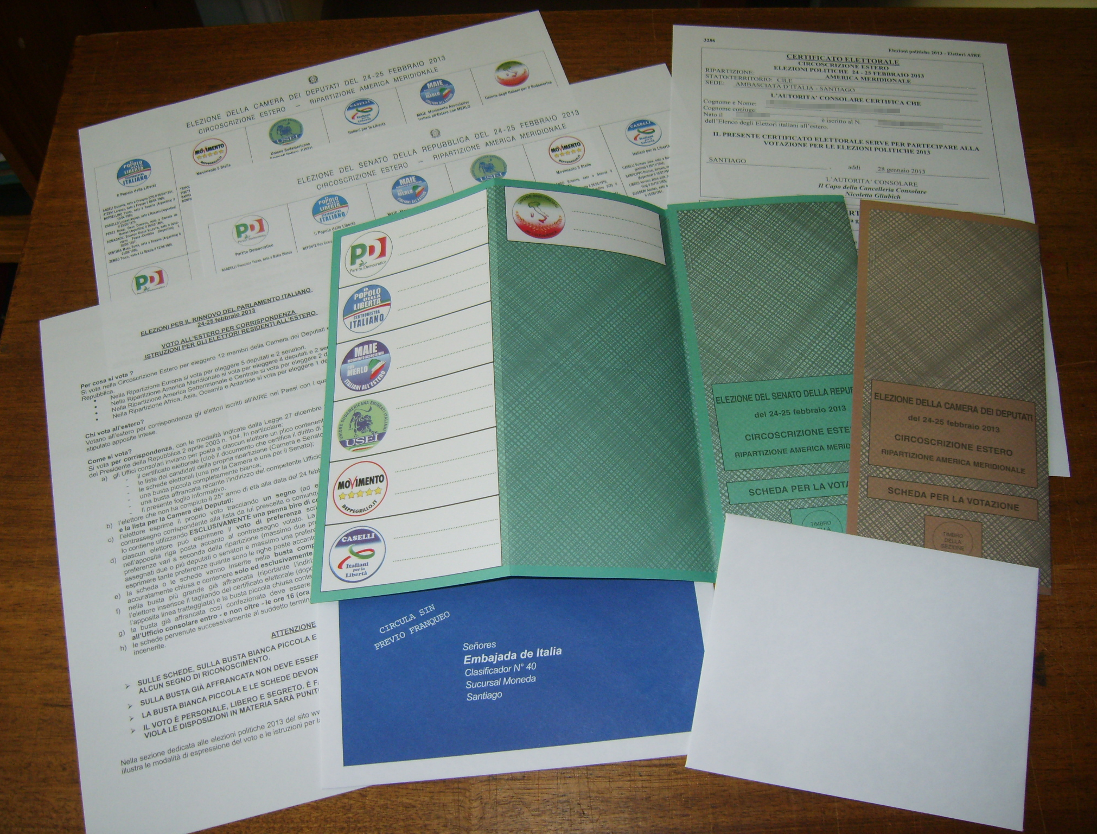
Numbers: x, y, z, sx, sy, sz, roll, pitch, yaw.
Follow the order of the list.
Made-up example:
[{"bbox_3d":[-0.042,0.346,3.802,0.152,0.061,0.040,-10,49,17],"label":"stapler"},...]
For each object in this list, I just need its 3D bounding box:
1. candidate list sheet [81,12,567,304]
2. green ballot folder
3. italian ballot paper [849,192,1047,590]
[{"bbox_3d":[-0.117,-0.132,0.667,0.297,0.008,0.210,-16,65,-6],"label":"candidate list sheet"},{"bbox_3d":[0.028,-0.026,0.590,0.304,0.040,0.229,-3,64,0],"label":"green ballot folder"},{"bbox_3d":[0.213,-0.019,0.597,0.101,0.012,0.228,8,64,5],"label":"italian ballot paper"}]

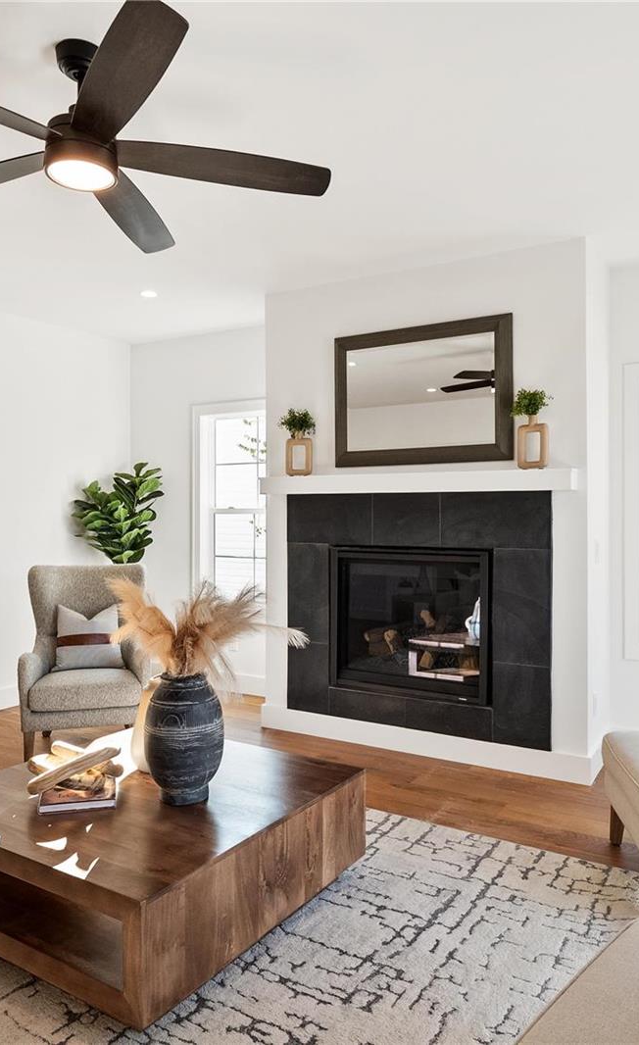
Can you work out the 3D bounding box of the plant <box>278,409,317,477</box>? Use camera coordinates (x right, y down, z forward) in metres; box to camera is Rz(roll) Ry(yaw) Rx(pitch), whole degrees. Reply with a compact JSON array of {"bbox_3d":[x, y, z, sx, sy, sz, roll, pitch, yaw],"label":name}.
[{"bbox_3d":[-0.125,-0.472,4.199,0.210,0.410,0.170,1,1,29],"label":"plant"}]

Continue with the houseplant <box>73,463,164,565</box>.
[{"bbox_3d":[-1.490,0.424,5.188,0.660,1.740,0.600,0,1,0],"label":"houseplant"}]

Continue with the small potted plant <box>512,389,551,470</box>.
[{"bbox_3d":[1.072,-0.461,3.522,0.200,0.410,0.160,1,1,29],"label":"small potted plant"}]

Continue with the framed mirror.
[{"bbox_3d":[0.559,-0.708,3.900,1.056,0.768,0.040,1,1,29],"label":"framed mirror"}]

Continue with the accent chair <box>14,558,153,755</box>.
[{"bbox_3d":[-1.335,0.791,4.164,0.720,1.040,0.800,0,1,-11],"label":"accent chair"}]

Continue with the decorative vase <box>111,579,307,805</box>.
[{"bbox_3d":[-0.400,0.590,2.460,0.660,0.770,0.420,0,1,0],"label":"decorative vase"}]

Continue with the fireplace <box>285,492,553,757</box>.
[{"bbox_3d":[0.491,0.505,3.965,1.606,1.350,0.060,1,1,29],"label":"fireplace"}]

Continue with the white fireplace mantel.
[{"bbox_3d":[0.475,-0.211,3.870,1.800,0.105,0.190,1,1,29],"label":"white fireplace mantel"}]

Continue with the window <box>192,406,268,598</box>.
[{"bbox_3d":[-0.563,-0.077,5.259,1.020,1.670,0.100,1,1,29],"label":"window"}]

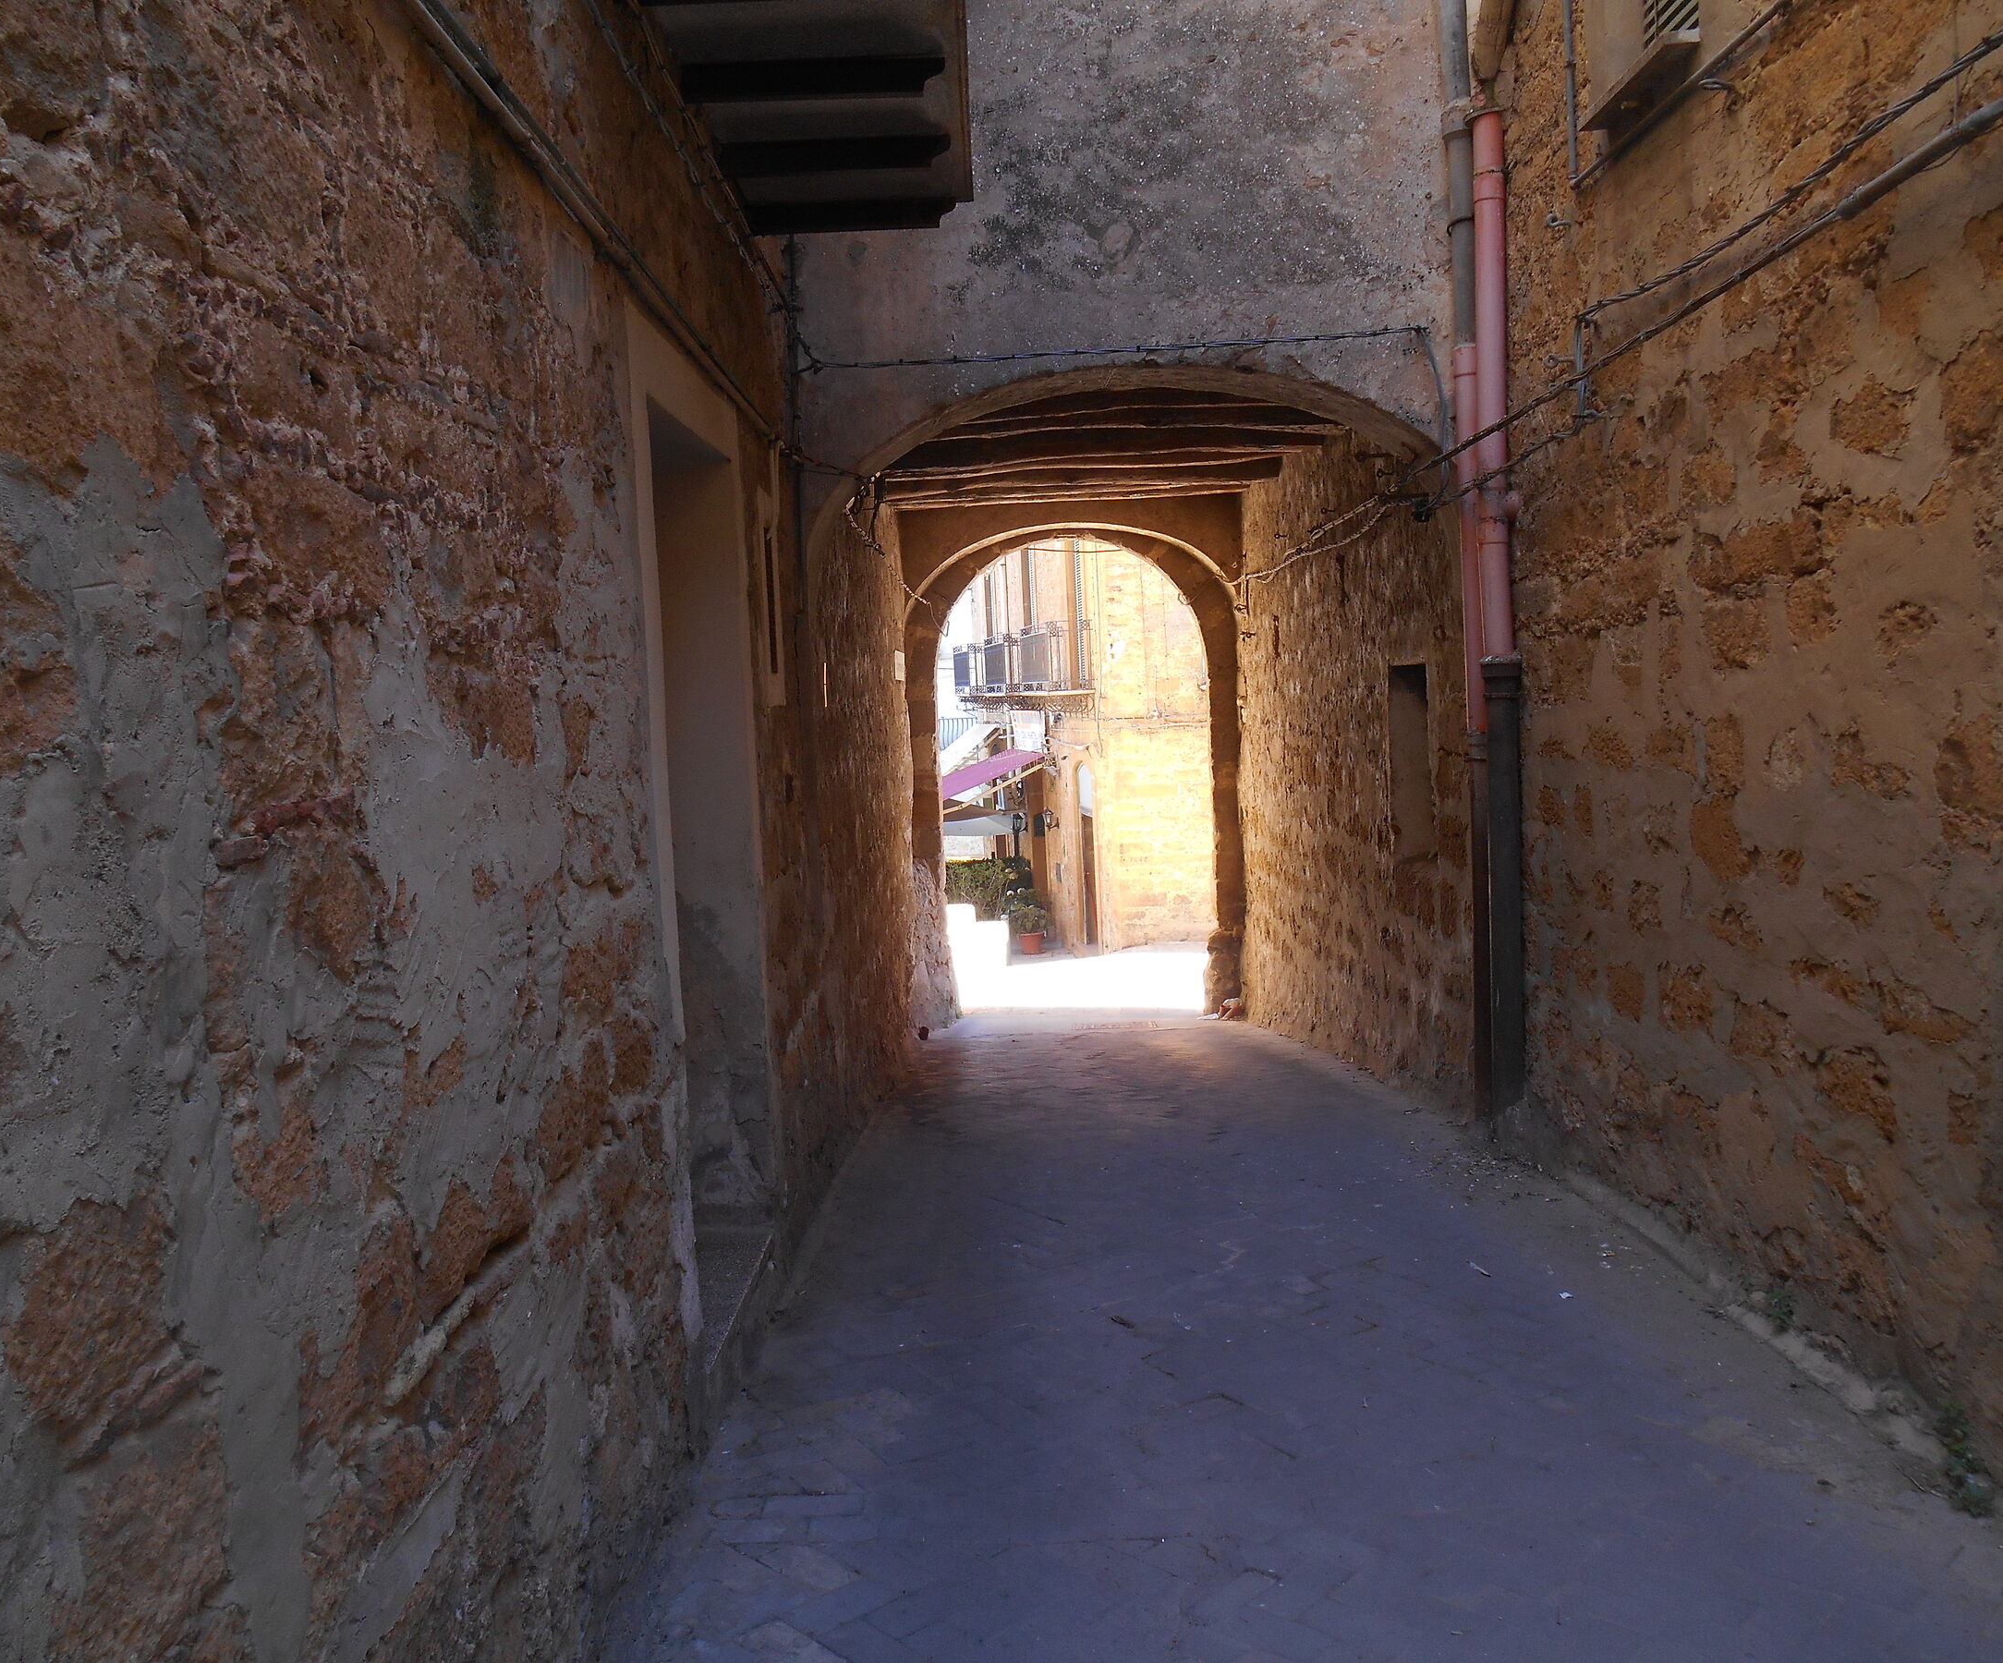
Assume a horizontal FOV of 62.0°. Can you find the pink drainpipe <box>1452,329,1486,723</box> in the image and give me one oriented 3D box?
[{"bbox_3d":[1.851,-1.154,6.552,0.095,1.540,0.095,-2,4,1],"label":"pink drainpipe"}]

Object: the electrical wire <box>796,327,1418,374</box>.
[{"bbox_3d":[0.436,-1.876,6.439,2.440,0.100,0.060,-2,4,1],"label":"electrical wire"}]

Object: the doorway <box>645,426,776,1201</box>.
[{"bbox_3d":[-0.889,0.112,4.437,0.280,2.300,1.050,-2,4,1],"label":"doorway"}]

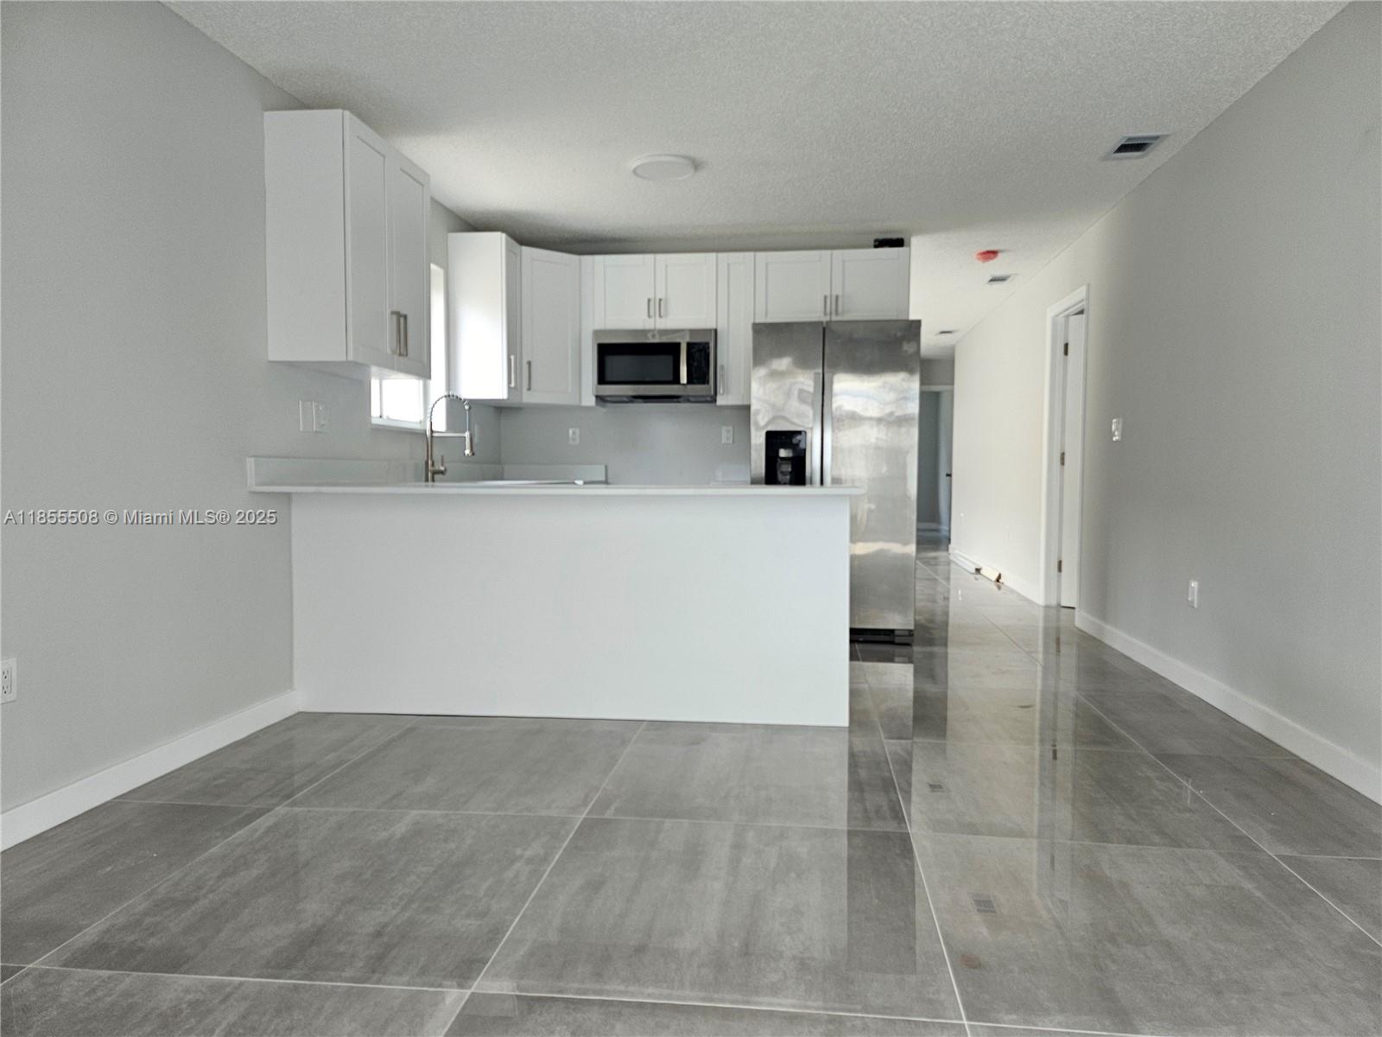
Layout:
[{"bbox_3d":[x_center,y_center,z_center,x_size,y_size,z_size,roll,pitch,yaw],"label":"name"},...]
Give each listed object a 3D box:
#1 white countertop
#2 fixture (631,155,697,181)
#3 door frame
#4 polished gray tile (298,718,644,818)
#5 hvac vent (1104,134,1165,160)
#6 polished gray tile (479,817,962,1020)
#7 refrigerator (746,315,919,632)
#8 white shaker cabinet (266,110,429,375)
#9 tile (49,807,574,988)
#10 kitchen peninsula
[{"bbox_3d":[-0.458,-0.118,3.836,2.210,0.027,0.933,0,3,7],"label":"white countertop"},{"bbox_3d":[-0.129,-1.690,4.628,0.300,0.030,0.300,0,3,7],"label":"fixture"},{"bbox_3d":[2.504,-0.398,6.315,0.150,2.090,0.910,0,3,7],"label":"door frame"},{"bbox_3d":[-0.684,0.815,3.159,0.893,0.010,0.897,0,3,7],"label":"polished gray tile"},{"bbox_3d":[2.011,-1.681,4.352,0.200,0.025,0.335,0,3,7],"label":"hvac vent"},{"bbox_3d":[0.092,0.867,2.182,0.897,0.012,0.898,0,3,7],"label":"polished gray tile"},{"bbox_3d":[0.829,-0.205,5.675,0.905,1.767,0.870,0,3,7],"label":"refrigerator"},{"bbox_3d":[-1.383,-1.069,3.966,0.329,0.922,0.779,0,3,7],"label":"white shaker cabinet"},{"bbox_3d":[-0.791,0.861,2.271,0.900,0.012,0.895,0,3,7],"label":"tile"},{"bbox_3d":[-0.459,0.322,3.857,2.210,0.909,0.933,0,3,7],"label":"kitchen peninsula"}]

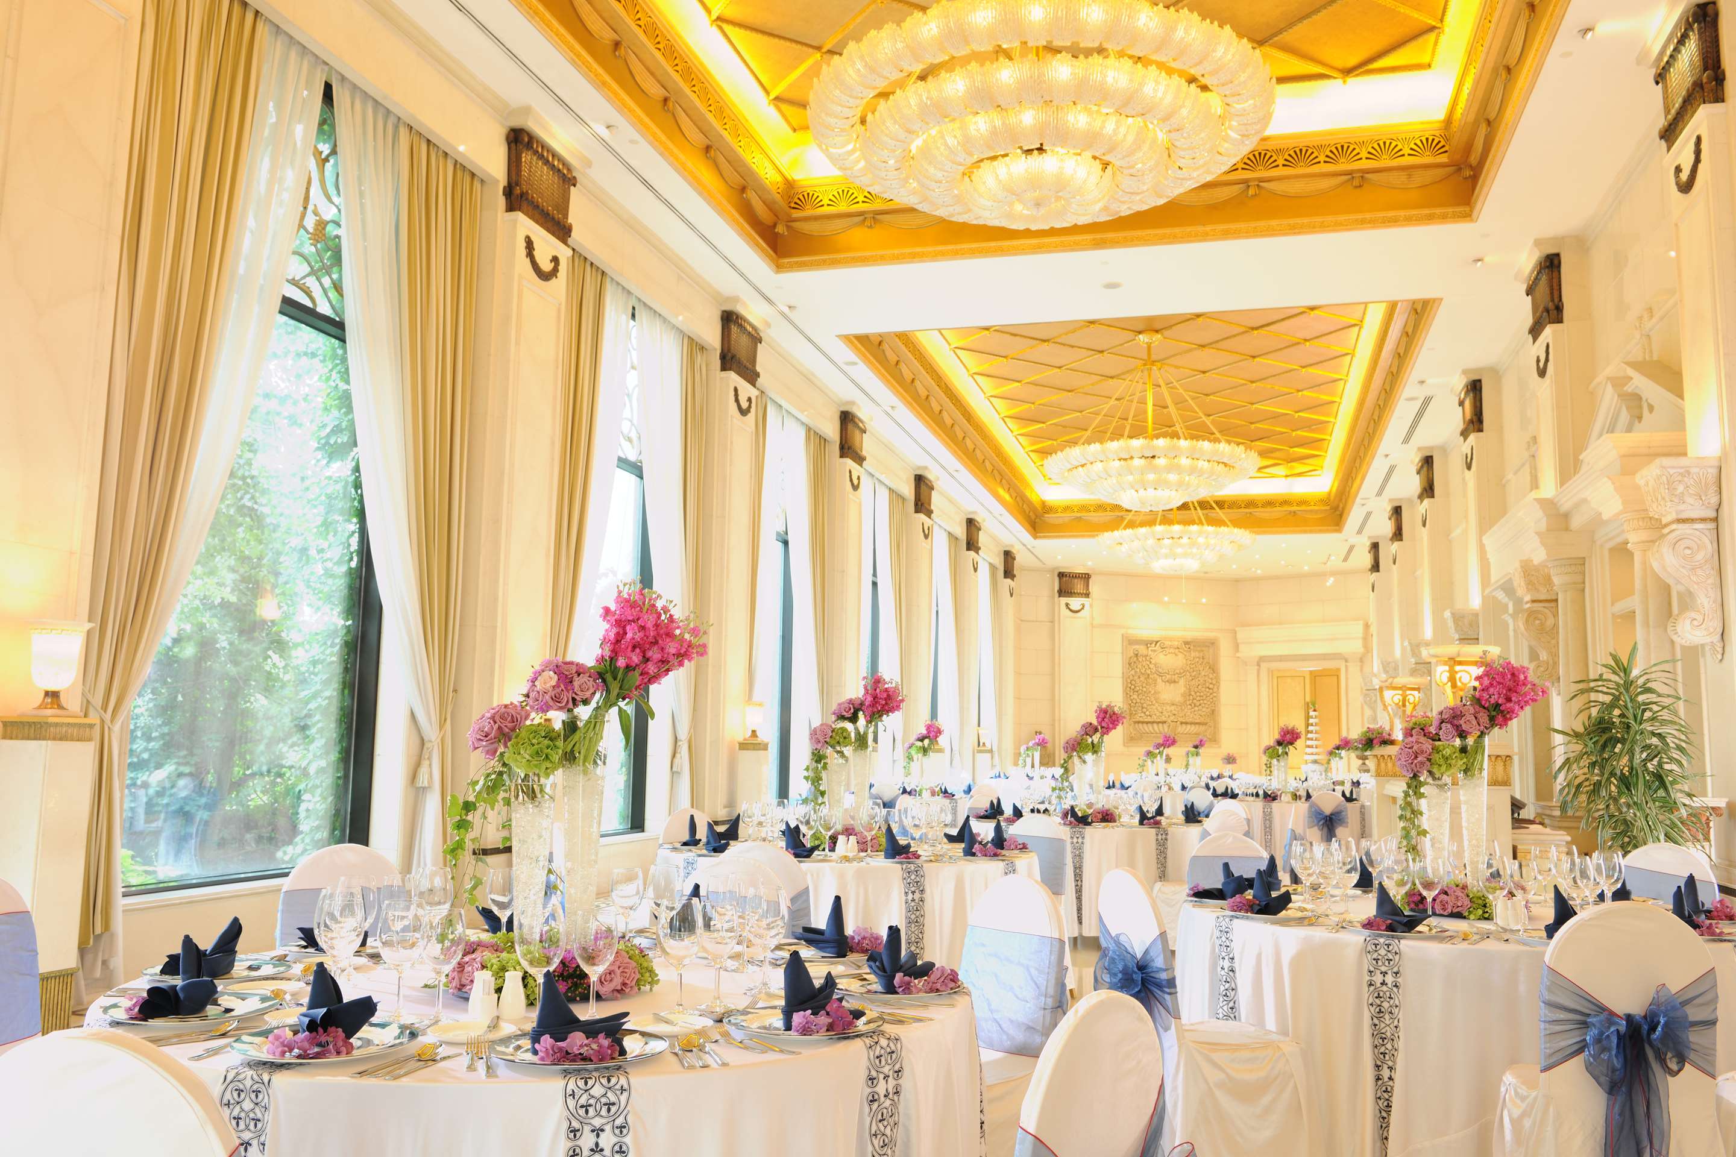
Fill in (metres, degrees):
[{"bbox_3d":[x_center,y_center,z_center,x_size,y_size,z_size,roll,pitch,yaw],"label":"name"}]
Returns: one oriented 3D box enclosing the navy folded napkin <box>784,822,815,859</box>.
[{"bbox_3d":[-0.279,1.094,5.843,0.136,0.150,0.108,-1,-7,13],"label":"navy folded napkin"}]

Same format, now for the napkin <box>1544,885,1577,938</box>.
[{"bbox_3d":[2.115,0.996,4.170,0.165,0.125,0.130,1,-7,-1],"label":"napkin"}]

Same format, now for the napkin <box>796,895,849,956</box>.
[{"bbox_3d":[-0.103,0.778,3.153,0.100,0.132,0.125,6,-8,-33],"label":"napkin"}]

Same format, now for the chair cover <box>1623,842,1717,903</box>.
[{"bbox_3d":[3.034,1.528,5.492,0.540,0.950,0.430,5,-8,-30],"label":"chair cover"}]

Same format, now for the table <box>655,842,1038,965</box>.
[{"bbox_3d":[-0.098,1.647,6.572,1.860,0.720,1.860,-1,-7,15],"label":"table"}]

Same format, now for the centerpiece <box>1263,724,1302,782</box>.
[{"bbox_3d":[4.362,1.946,14.696,0.420,0.820,0.320,-1,-7,15],"label":"centerpiece"}]

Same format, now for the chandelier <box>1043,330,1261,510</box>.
[{"bbox_3d":[3.987,-2.219,19.666,3.045,2.525,3.045,-1,-7,12],"label":"chandelier"}]

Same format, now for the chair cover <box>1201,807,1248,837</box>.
[{"bbox_3d":[2.305,2.036,9.533,0.440,0.920,0.520,4,-8,-25],"label":"chair cover"}]

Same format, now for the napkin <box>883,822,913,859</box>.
[{"bbox_3d":[0.151,1.266,6.768,0.145,0.175,0.120,1,-7,1],"label":"napkin"}]

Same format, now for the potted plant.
[{"bbox_3d":[4.172,1.326,7.679,0.800,1.920,0.800,-3,-8,29],"label":"potted plant"}]

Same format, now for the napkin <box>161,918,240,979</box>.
[{"bbox_3d":[-1.305,0.716,2.741,0.112,0.114,0.140,2,-7,-6],"label":"napkin"}]

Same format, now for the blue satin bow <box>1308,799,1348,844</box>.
[{"bbox_3d":[4.729,2.501,14.402,0.420,0.460,0.160,-1,-7,18],"label":"blue satin bow"}]

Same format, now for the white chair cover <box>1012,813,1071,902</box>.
[{"bbox_3d":[0.867,1.842,8.138,0.520,0.920,0.440,5,-8,-32],"label":"white chair cover"}]

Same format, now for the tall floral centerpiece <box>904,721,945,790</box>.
[{"bbox_3d":[0.664,2.119,16.500,0.460,0.890,0.340,-1,-7,15],"label":"tall floral centerpiece"}]

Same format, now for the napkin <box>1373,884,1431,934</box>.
[{"bbox_3d":[1.623,0.990,4.246,0.175,0.150,0.130,-2,-8,21],"label":"napkin"}]

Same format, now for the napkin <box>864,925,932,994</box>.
[{"bbox_3d":[0.064,0.735,2.732,0.120,0.122,0.148,0,-7,6],"label":"napkin"}]

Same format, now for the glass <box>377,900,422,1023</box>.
[{"bbox_3d":[-0.909,0.740,2.711,0.087,0.218,0.087,3,-7,-18],"label":"glass"}]

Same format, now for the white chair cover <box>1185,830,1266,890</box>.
[{"bbox_3d":[1.605,1.527,5.881,0.430,0.910,0.530,2,-7,-9],"label":"white chair cover"}]

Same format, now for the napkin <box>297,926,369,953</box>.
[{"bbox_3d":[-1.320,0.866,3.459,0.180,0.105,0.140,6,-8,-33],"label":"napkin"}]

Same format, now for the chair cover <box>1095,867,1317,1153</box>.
[{"bbox_3d":[0.982,1.331,4.146,0.540,0.950,0.430,3,-7,-17],"label":"chair cover"}]

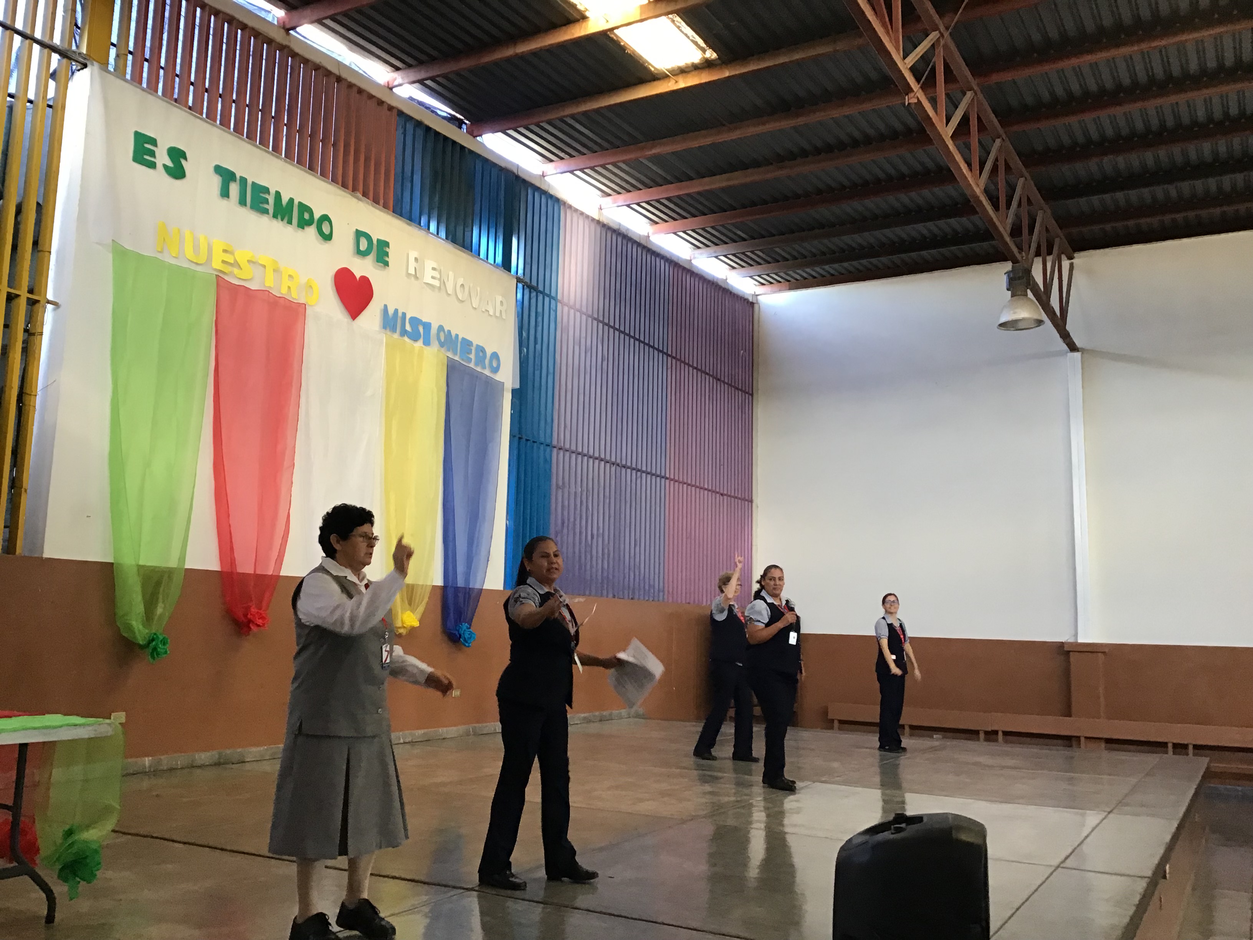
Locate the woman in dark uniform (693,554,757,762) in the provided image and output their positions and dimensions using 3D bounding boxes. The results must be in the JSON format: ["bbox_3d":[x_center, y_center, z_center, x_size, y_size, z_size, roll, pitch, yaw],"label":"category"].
[{"bbox_3d":[0.943,1.709,10.321,0.580,1.840,0.500,-5,-10,37],"label":"woman in dark uniform"}]

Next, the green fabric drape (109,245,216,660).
[{"bbox_3d":[-3.506,-0.110,8.309,0.180,3.000,0.950,-3,-9,29],"label":"green fabric drape"}]

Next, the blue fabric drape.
[{"bbox_3d":[-1.610,0.353,11.645,0.180,2.920,1.000,-3,-9,29],"label":"blue fabric drape"}]

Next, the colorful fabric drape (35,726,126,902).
[{"bbox_3d":[-2.187,1.354,4.507,0.540,0.700,0.190,-3,-9,29],"label":"colorful fabric drape"}]

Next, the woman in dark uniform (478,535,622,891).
[{"bbox_3d":[-0.338,1.093,5.189,0.580,1.580,0.600,-1,-8,17],"label":"woman in dark uniform"}]

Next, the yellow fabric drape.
[{"bbox_3d":[-2.072,0.178,10.838,0.180,2.800,0.930,-3,-9,29],"label":"yellow fabric drape"}]

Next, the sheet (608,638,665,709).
[{"bbox_3d":[0.047,0.929,5.130,0.210,0.260,0.090,41,-16,7],"label":"sheet"}]

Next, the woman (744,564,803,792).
[{"bbox_3d":[1.175,1.585,8.699,0.500,1.650,0.400,8,-10,-38],"label":"woman"}]

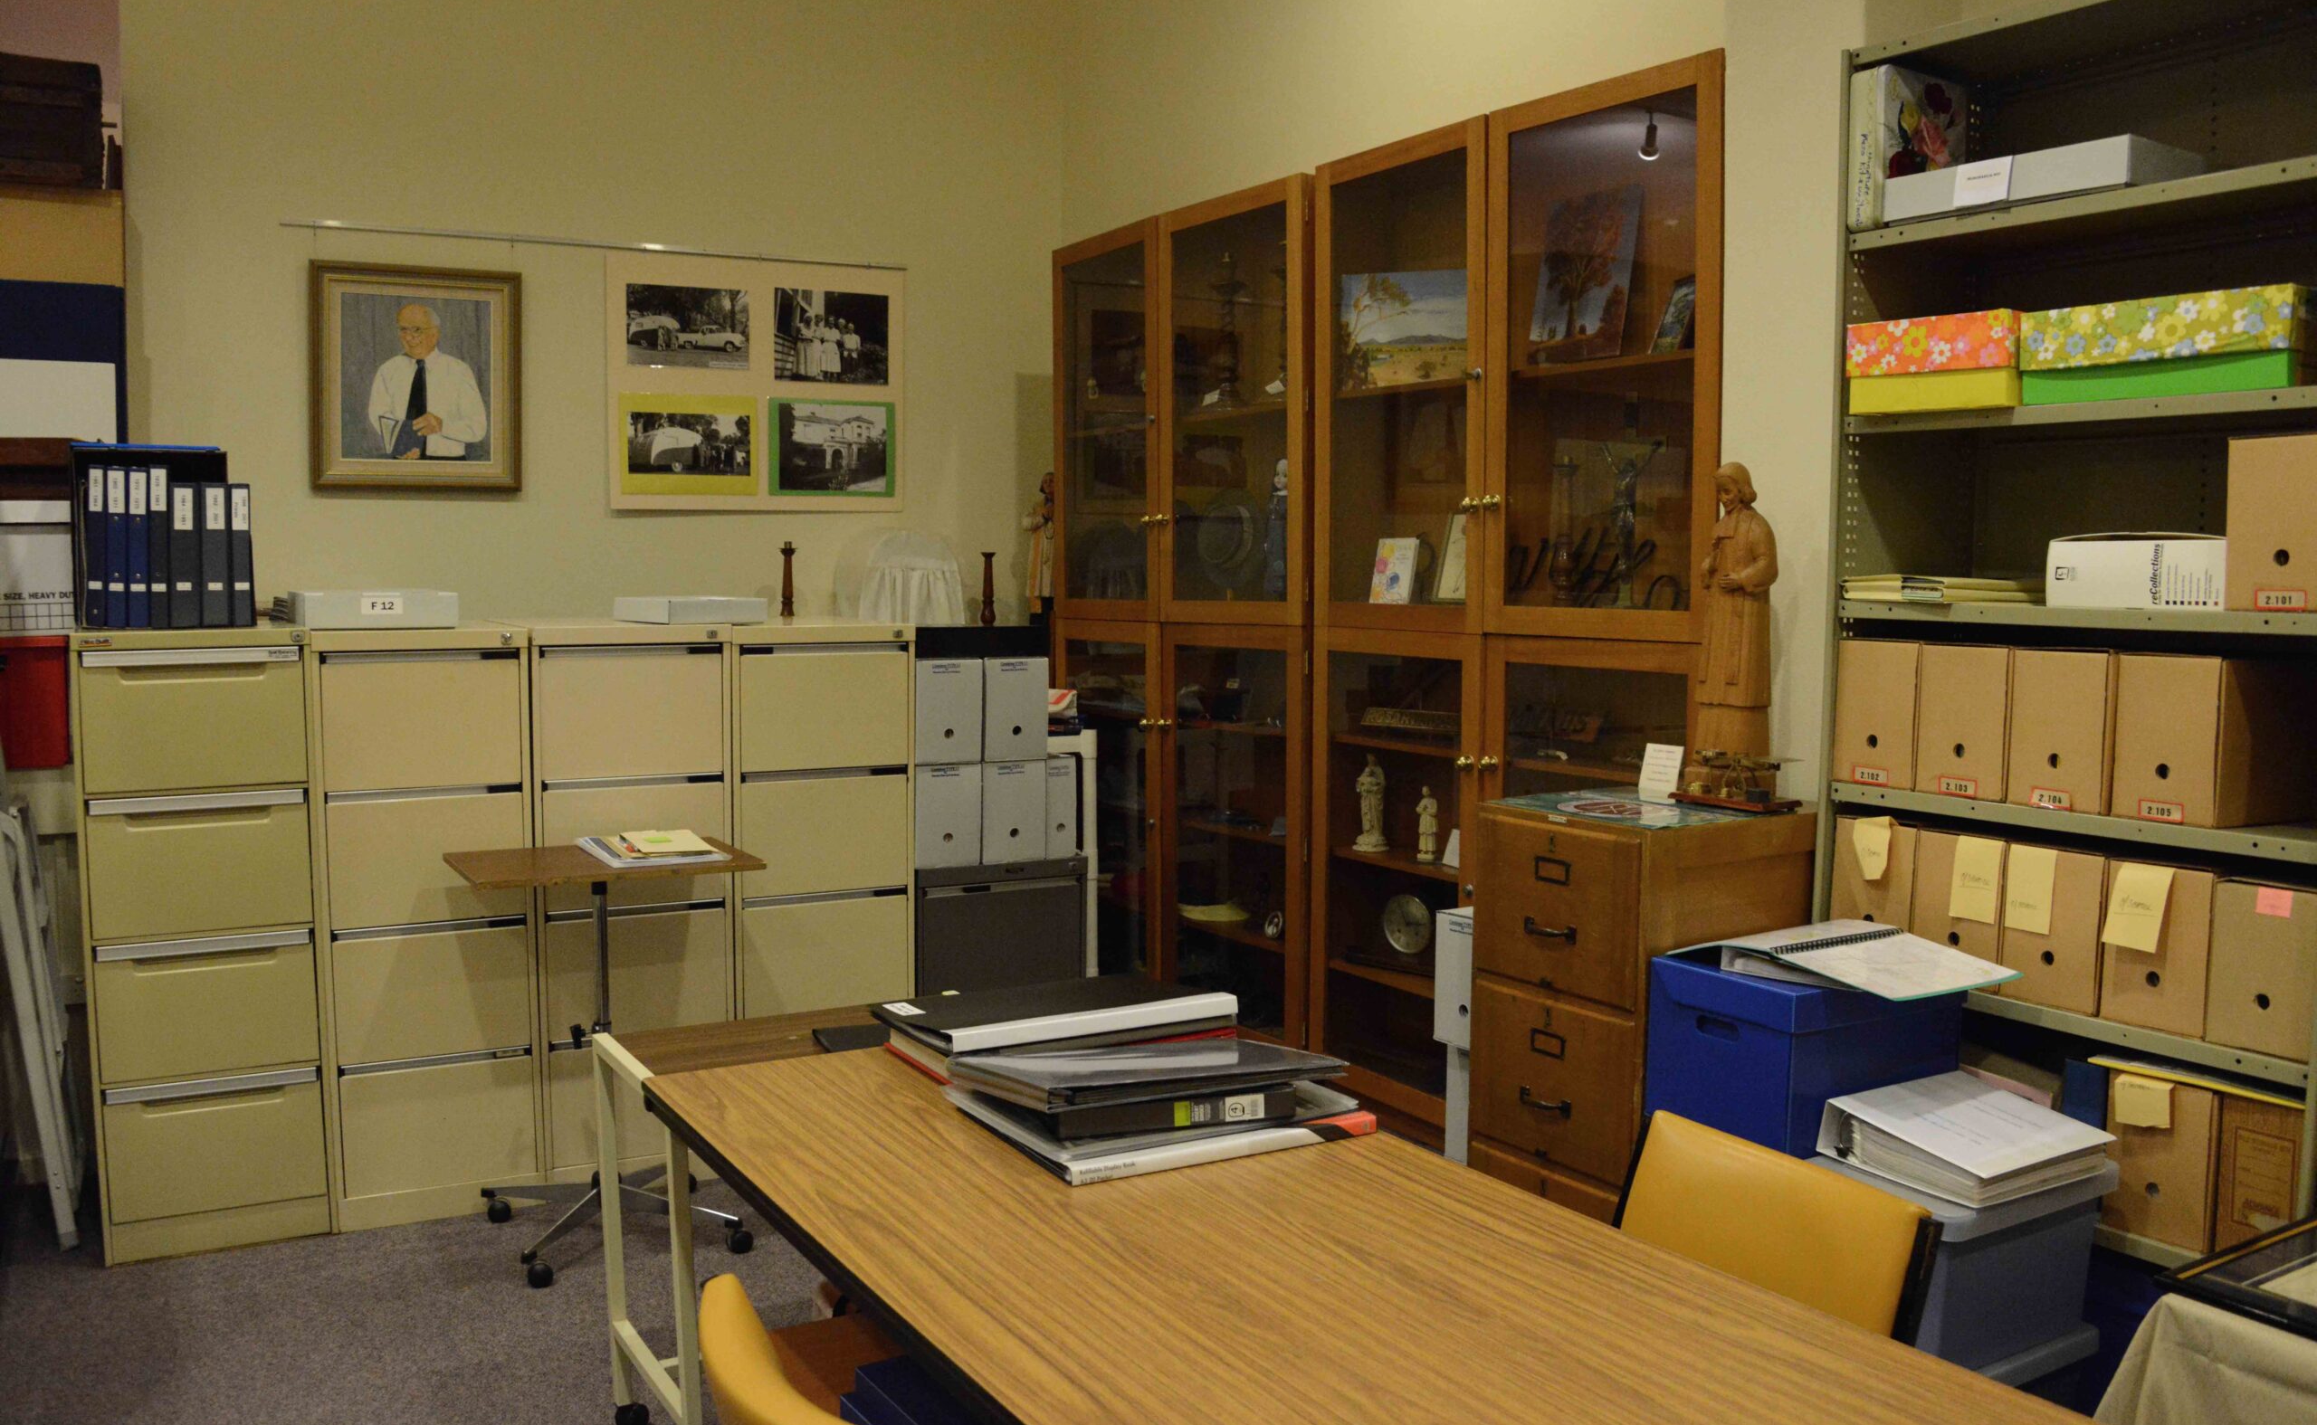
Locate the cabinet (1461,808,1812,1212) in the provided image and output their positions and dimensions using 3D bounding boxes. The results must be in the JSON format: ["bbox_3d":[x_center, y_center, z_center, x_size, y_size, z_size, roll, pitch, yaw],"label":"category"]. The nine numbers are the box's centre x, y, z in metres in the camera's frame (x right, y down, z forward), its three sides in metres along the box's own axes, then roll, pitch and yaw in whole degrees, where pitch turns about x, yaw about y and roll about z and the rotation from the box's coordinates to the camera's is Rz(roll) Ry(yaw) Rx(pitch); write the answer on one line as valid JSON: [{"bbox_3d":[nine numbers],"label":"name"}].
[{"bbox_3d":[0.962,0.696,3.475,0.550,1.045,0.425,-3,6,-32],"label":"cabinet"}]

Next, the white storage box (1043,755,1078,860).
[{"bbox_3d":[-0.340,0.232,4.790,0.084,0.256,0.390,-2,5,-27],"label":"white storage box"}]

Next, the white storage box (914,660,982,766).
[{"bbox_3d":[-0.611,-0.015,4.617,0.180,0.258,0.390,-2,5,-27],"label":"white storage box"}]

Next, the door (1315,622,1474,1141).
[{"bbox_3d":[0.596,0.398,4.594,0.025,1.215,0.650,-3,6,-33],"label":"door"}]

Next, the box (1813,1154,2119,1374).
[{"bbox_3d":[1.145,0.793,2.666,0.430,0.255,0.335,-2,5,-29],"label":"box"}]

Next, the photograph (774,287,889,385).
[{"bbox_3d":[-0.900,-1.033,4.971,0.330,0.250,0.010,-2,6,-29],"label":"photograph"}]

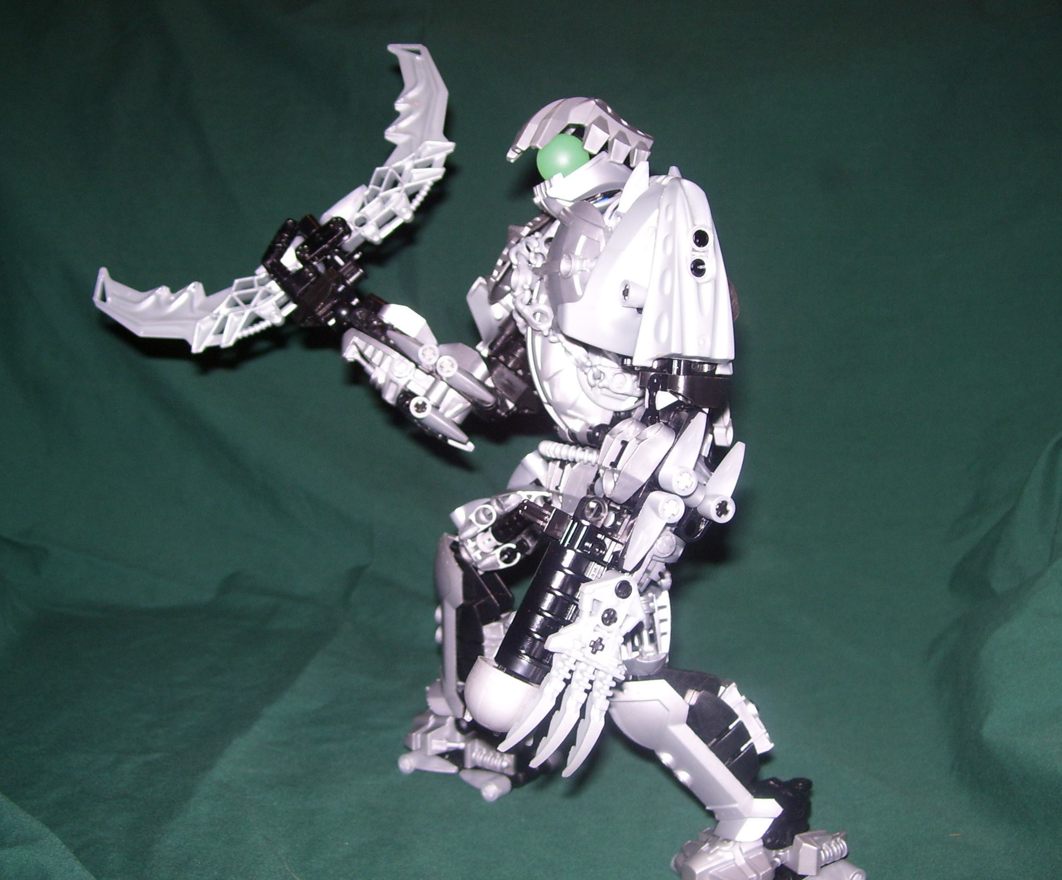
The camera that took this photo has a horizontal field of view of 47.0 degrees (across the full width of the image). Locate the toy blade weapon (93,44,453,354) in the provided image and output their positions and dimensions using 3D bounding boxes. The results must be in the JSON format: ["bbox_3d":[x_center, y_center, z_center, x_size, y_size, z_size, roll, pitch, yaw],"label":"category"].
[{"bbox_3d":[-0.081,-0.076,0.413,0.142,0.051,0.015,-38,0,0],"label":"toy blade weapon"}]

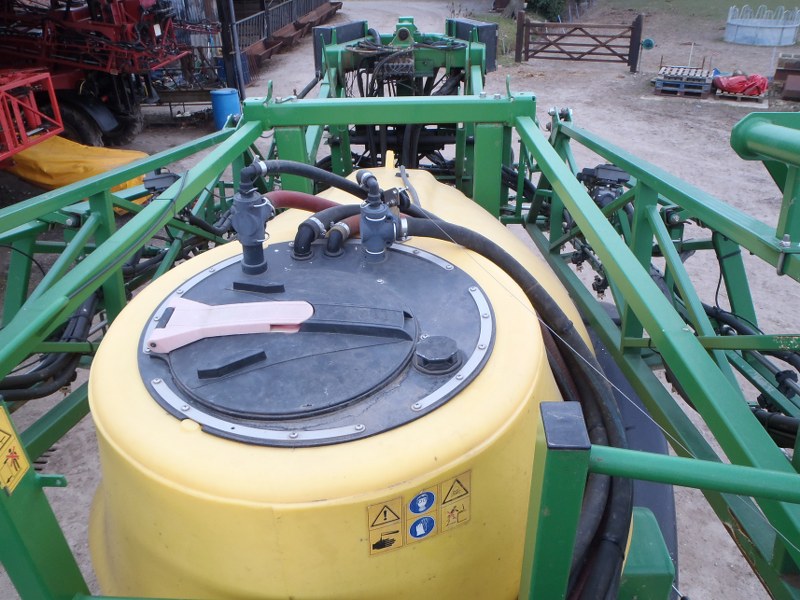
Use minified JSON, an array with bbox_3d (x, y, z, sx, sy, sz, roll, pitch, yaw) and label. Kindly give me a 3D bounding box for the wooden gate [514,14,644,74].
[{"bbox_3d":[5.235,-7.697,19.205,3.711,1.500,0.200,15,33,28],"label":"wooden gate"}]

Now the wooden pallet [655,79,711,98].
[{"bbox_3d":[6.944,-5.184,15.748,1.209,0.300,1.030,14,32,26],"label":"wooden pallet"}]

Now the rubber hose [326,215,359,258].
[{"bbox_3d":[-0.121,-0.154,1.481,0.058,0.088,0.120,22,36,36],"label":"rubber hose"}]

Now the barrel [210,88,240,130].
[{"bbox_3d":[-3.525,-3.830,13.261,0.575,0.920,0.575,-2,29,0],"label":"barrel"}]

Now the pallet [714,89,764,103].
[{"bbox_3d":[8.025,-4.827,15.191,1.002,0.150,1.100,14,33,27],"label":"pallet"}]

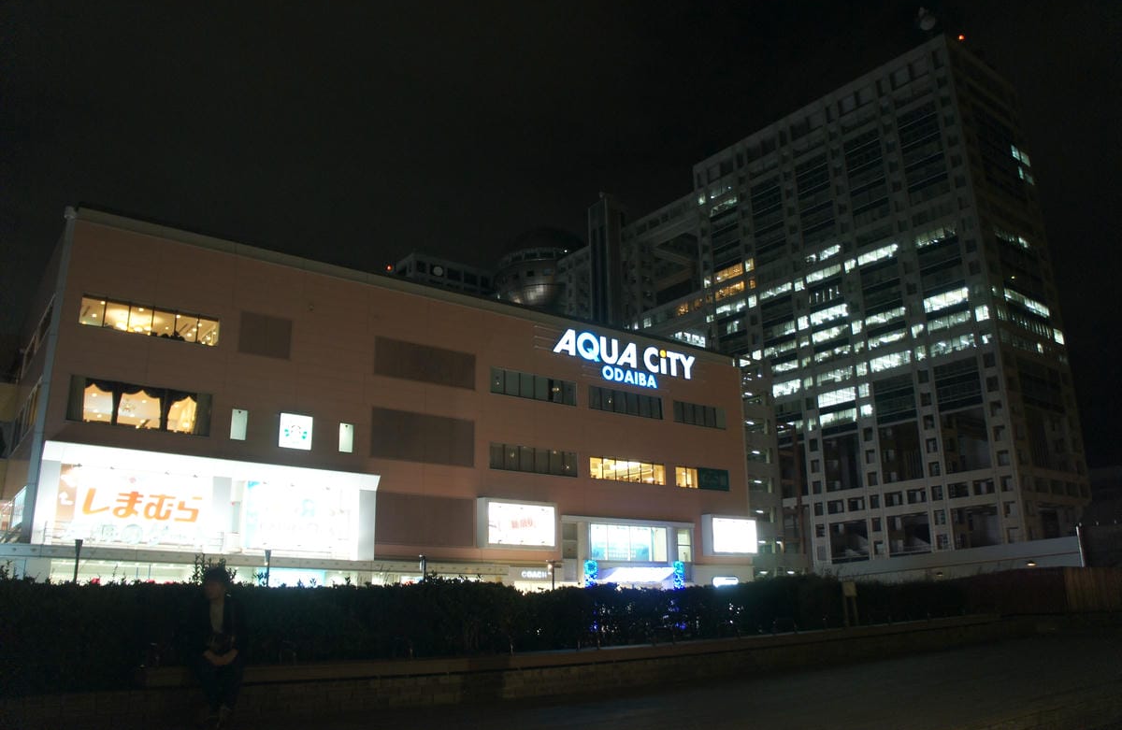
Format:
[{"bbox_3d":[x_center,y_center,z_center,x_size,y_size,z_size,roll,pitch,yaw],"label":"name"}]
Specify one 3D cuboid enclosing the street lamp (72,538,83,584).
[{"bbox_3d":[-16.708,8.036,28.528,0.280,4.200,0.400,11,-20,-35],"label":"street lamp"}]

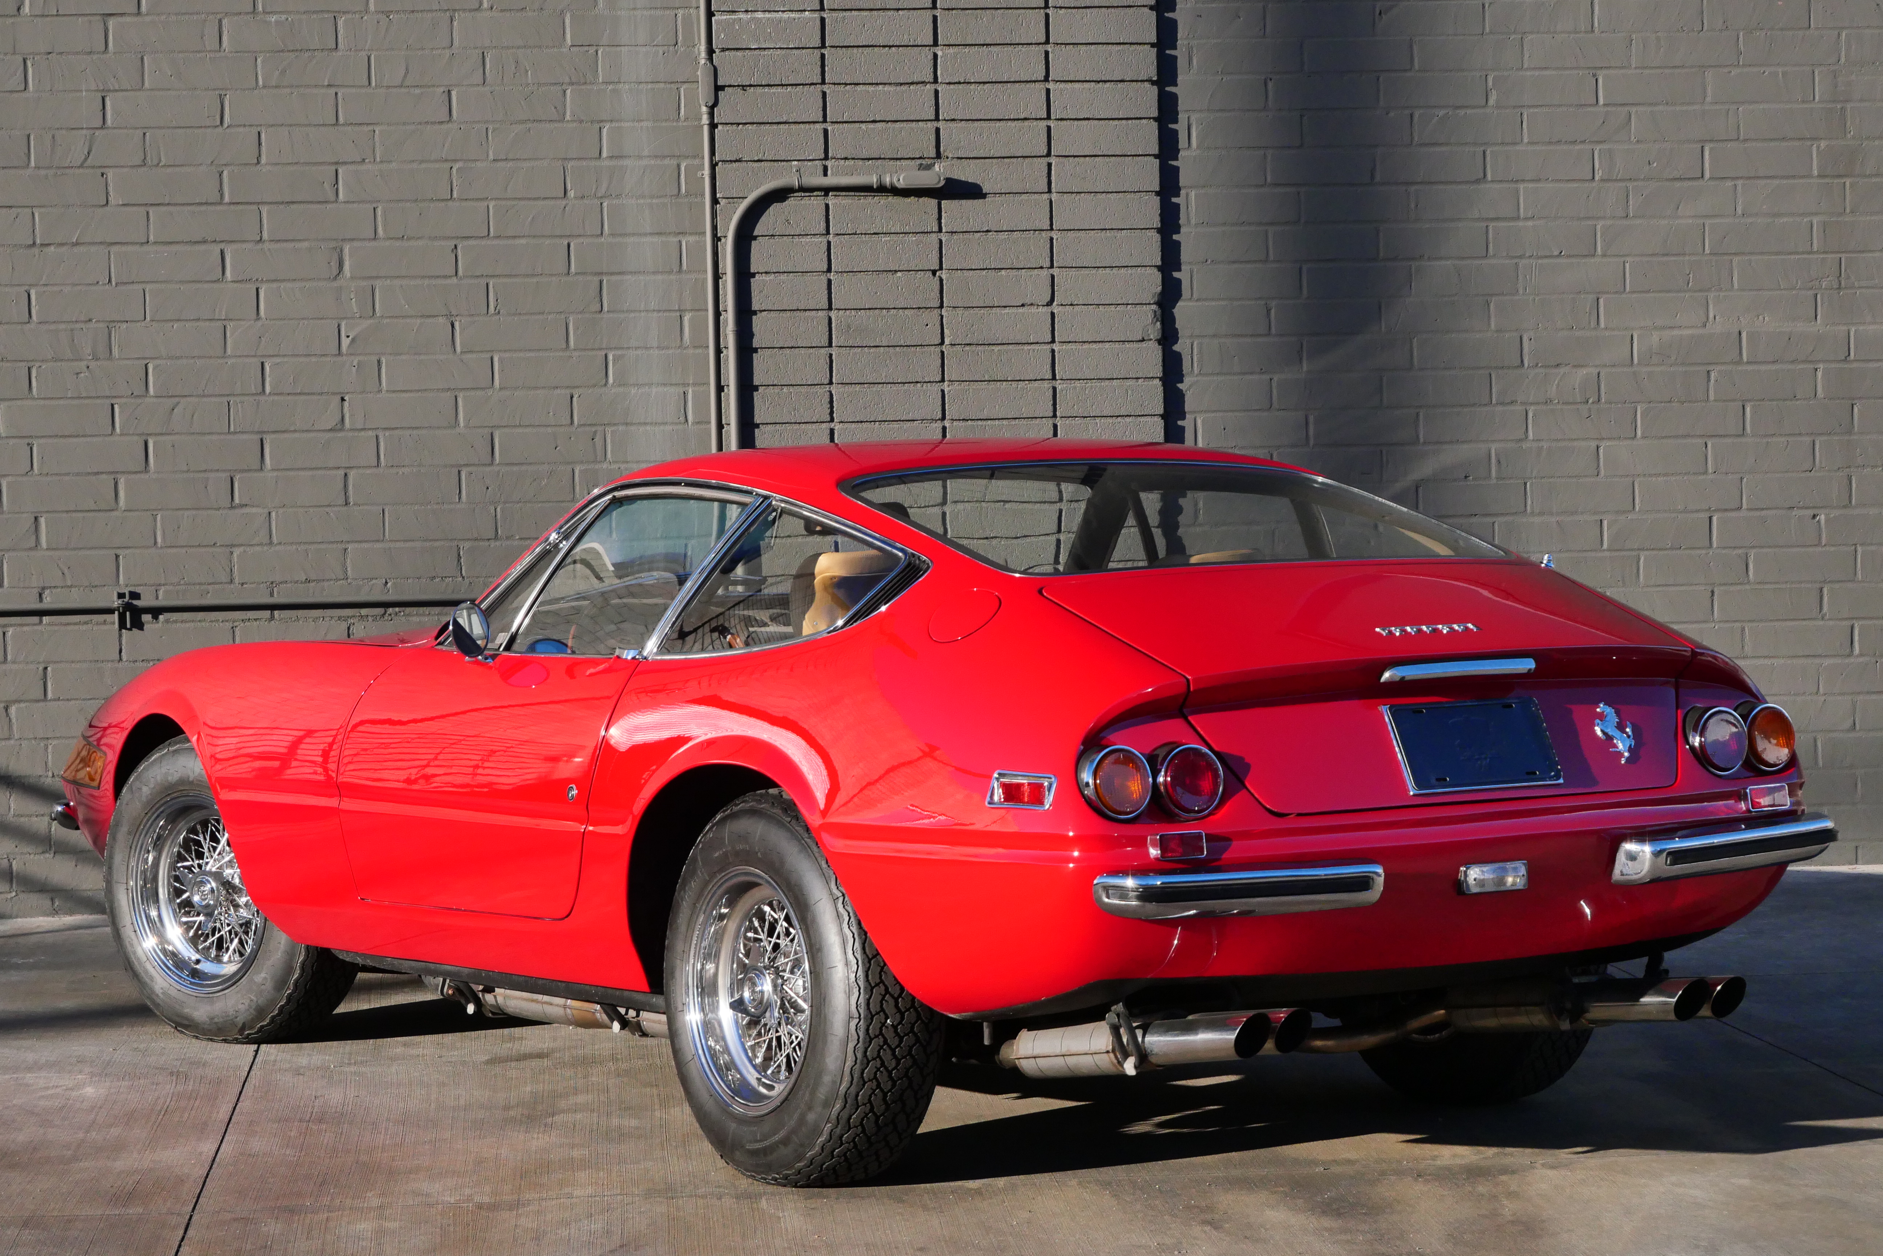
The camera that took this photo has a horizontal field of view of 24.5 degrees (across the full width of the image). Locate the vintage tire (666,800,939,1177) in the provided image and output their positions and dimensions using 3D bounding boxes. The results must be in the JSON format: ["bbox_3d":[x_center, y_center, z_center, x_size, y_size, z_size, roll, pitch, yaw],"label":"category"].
[{"bbox_3d":[-0.242,0.611,7.451,0.209,0.662,0.672,-3,3,-32],"label":"vintage tire"}]

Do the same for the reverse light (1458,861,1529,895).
[{"bbox_3d":[0.877,0.395,6.896,0.122,0.050,0.032,-2,2,-32],"label":"reverse light"}]

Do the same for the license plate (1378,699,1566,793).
[{"bbox_3d":[0.860,0.191,7.013,0.310,0.156,0.020,-3,-22,-32],"label":"license plate"}]

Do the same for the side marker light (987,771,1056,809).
[{"bbox_3d":[0.125,0.249,6.585,0.022,0.054,0.138,21,-13,-38],"label":"side marker light"}]

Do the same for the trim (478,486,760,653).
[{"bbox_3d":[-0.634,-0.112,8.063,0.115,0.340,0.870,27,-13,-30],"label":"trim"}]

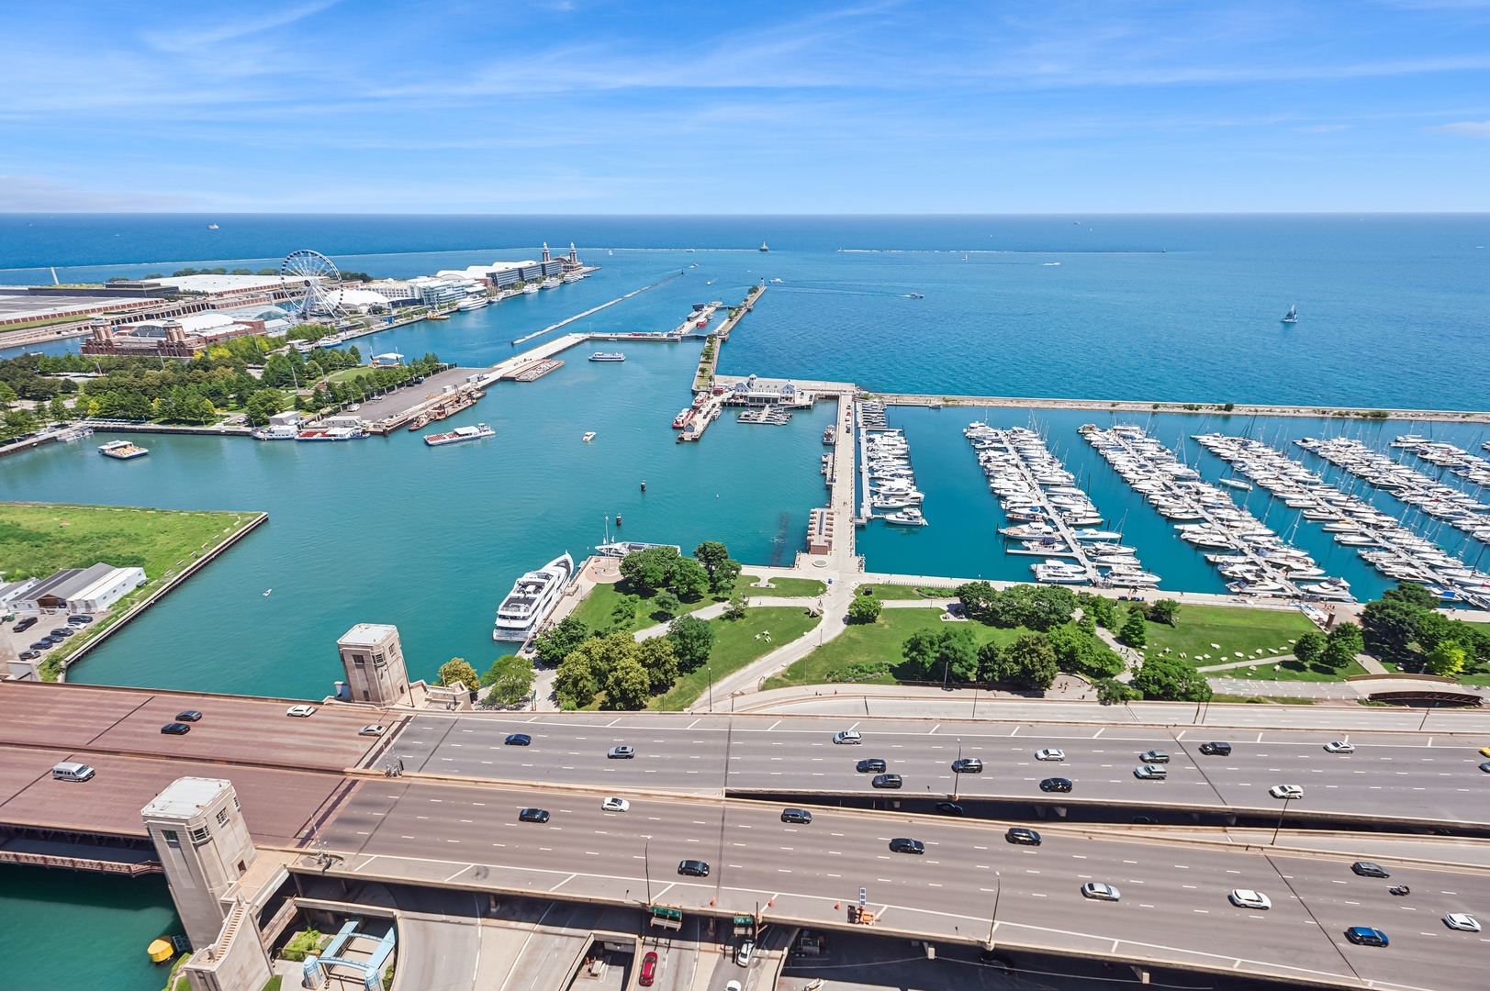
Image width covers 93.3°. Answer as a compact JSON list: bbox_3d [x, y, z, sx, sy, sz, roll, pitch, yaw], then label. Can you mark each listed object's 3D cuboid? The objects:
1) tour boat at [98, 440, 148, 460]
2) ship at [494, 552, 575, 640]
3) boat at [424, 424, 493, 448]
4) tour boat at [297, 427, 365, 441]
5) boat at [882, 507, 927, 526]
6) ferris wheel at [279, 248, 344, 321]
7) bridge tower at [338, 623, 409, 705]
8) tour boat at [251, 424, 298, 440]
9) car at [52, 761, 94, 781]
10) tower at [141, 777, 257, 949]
[{"bbox_3d":[-284.220,-21.450,321.140,20.800,5.000,9.400,10,24,24],"label":"tour boat"},{"bbox_3d":[-57.960,25.310,199.660,9.200,9.800,41.500,3,22,7],"label":"ship"},{"bbox_3d":[-139.080,-30.270,341.790,30.000,5.800,9.300,-14,26,-30],"label":"boat"},{"bbox_3d":[-200.780,-30.330,342.600,28.500,5.300,8.600,-1,22,-3],"label":"tour boat"},{"bbox_3d":[57.360,7.360,249.970,14.000,5.200,4.500,3,22,8],"label":"boat"},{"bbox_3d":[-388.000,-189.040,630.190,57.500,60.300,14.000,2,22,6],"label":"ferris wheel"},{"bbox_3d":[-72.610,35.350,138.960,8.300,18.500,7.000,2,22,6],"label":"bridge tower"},{"bbox_3d":[-229.100,-31.100,343.690,21.300,5.900,6.000,1,22,2],"label":"tour boat"},{"bbox_3d":[-112.810,46.480,118.070,5.400,2.200,2.000,2,22,5],"label":"car"},{"bbox_3d":[-77.300,53.990,102.640,8.300,25.700,7.100,2,22,5],"label":"tower"}]

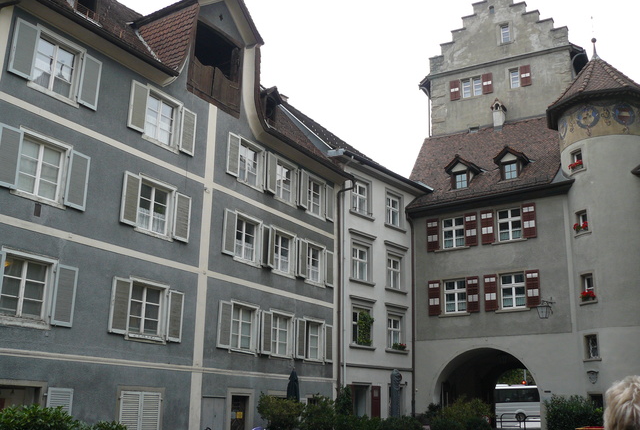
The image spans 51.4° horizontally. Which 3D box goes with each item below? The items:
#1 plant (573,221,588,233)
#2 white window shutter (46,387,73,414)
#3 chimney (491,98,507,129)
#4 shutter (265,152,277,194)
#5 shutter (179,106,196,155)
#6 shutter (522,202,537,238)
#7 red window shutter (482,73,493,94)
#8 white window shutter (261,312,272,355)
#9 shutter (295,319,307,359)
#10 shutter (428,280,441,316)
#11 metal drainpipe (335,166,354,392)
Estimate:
[{"bbox_3d":[10.327,0.507,26.355,0.250,0.380,0.600,9,-18,-26],"label":"plant"},{"bbox_3d":[-6.233,4.805,15.865,0.060,1.280,0.700,-9,-19,31],"label":"white window shutter"},{"bbox_3d":[9.438,-5.288,35.155,0.670,1.791,0.600,-10,-20,33],"label":"chimney"},{"bbox_3d":[-1.745,-1.599,24.865,0.060,1.460,0.580,-7,-18,25],"label":"shutter"},{"bbox_3d":[-4.080,-2.578,20.629,0.050,1.436,0.604,-9,-19,31],"label":"shutter"},{"bbox_3d":[9.184,0.265,29.154,0.579,1.547,0.060,-11,-20,34],"label":"shutter"},{"bbox_3d":[9.189,-7.192,36.466,0.529,1.195,0.050,-7,-18,26],"label":"red window shutter"},{"bbox_3d":[-1.754,3.924,22.106,0.050,1.403,0.549,-10,-20,31],"label":"white window shutter"},{"bbox_3d":[-0.656,4.415,23.766,0.050,1.396,0.563,-10,-20,31],"label":"shutter"},{"bbox_3d":[5.208,3.746,30.131,0.570,1.566,0.050,-10,-20,32],"label":"shutter"},{"bbox_3d":[1.048,3.564,26.619,0.800,10.600,0.200,-9,-19,31],"label":"metal drainpipe"}]

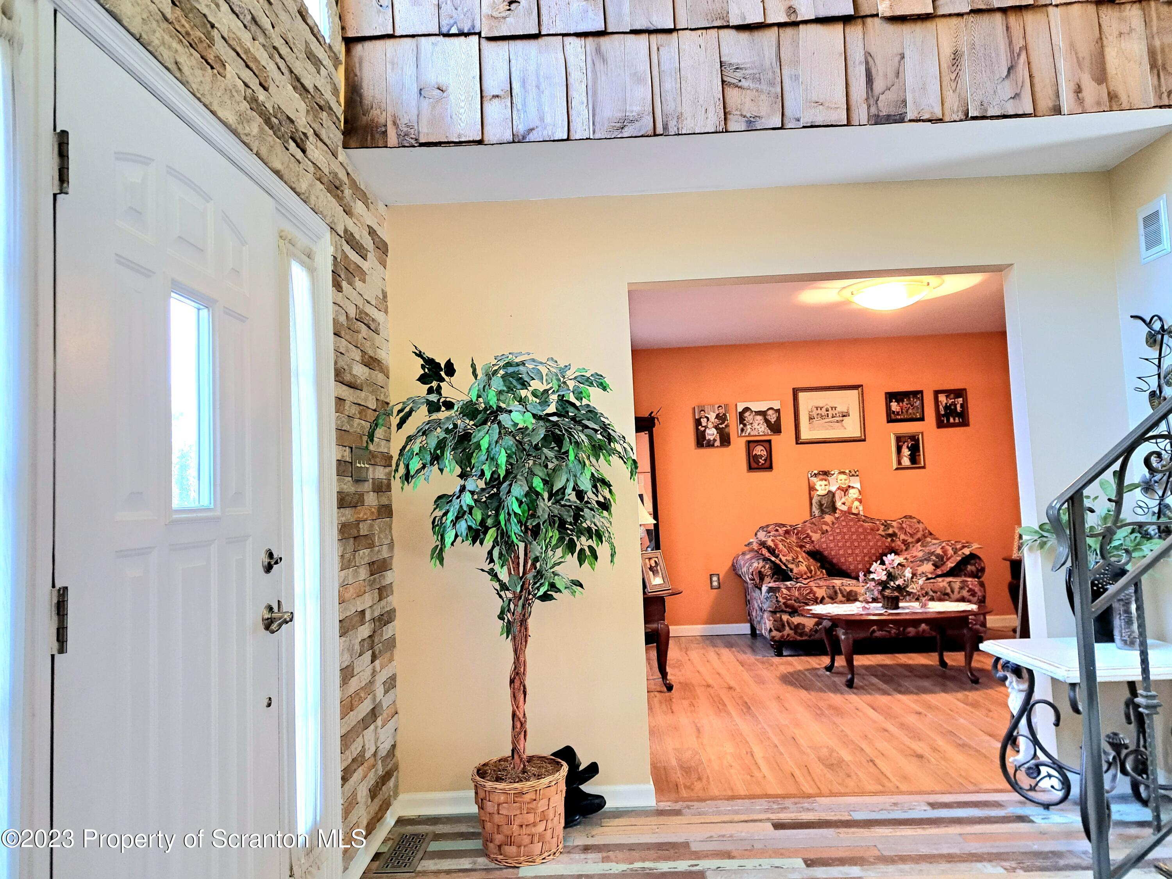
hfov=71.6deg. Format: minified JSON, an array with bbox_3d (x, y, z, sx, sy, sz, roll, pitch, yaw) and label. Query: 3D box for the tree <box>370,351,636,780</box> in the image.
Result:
[{"bbox_3d":[-0.276,0.404,2.846,0.940,1.490,0.760,-2,-4,1],"label":"tree"}]

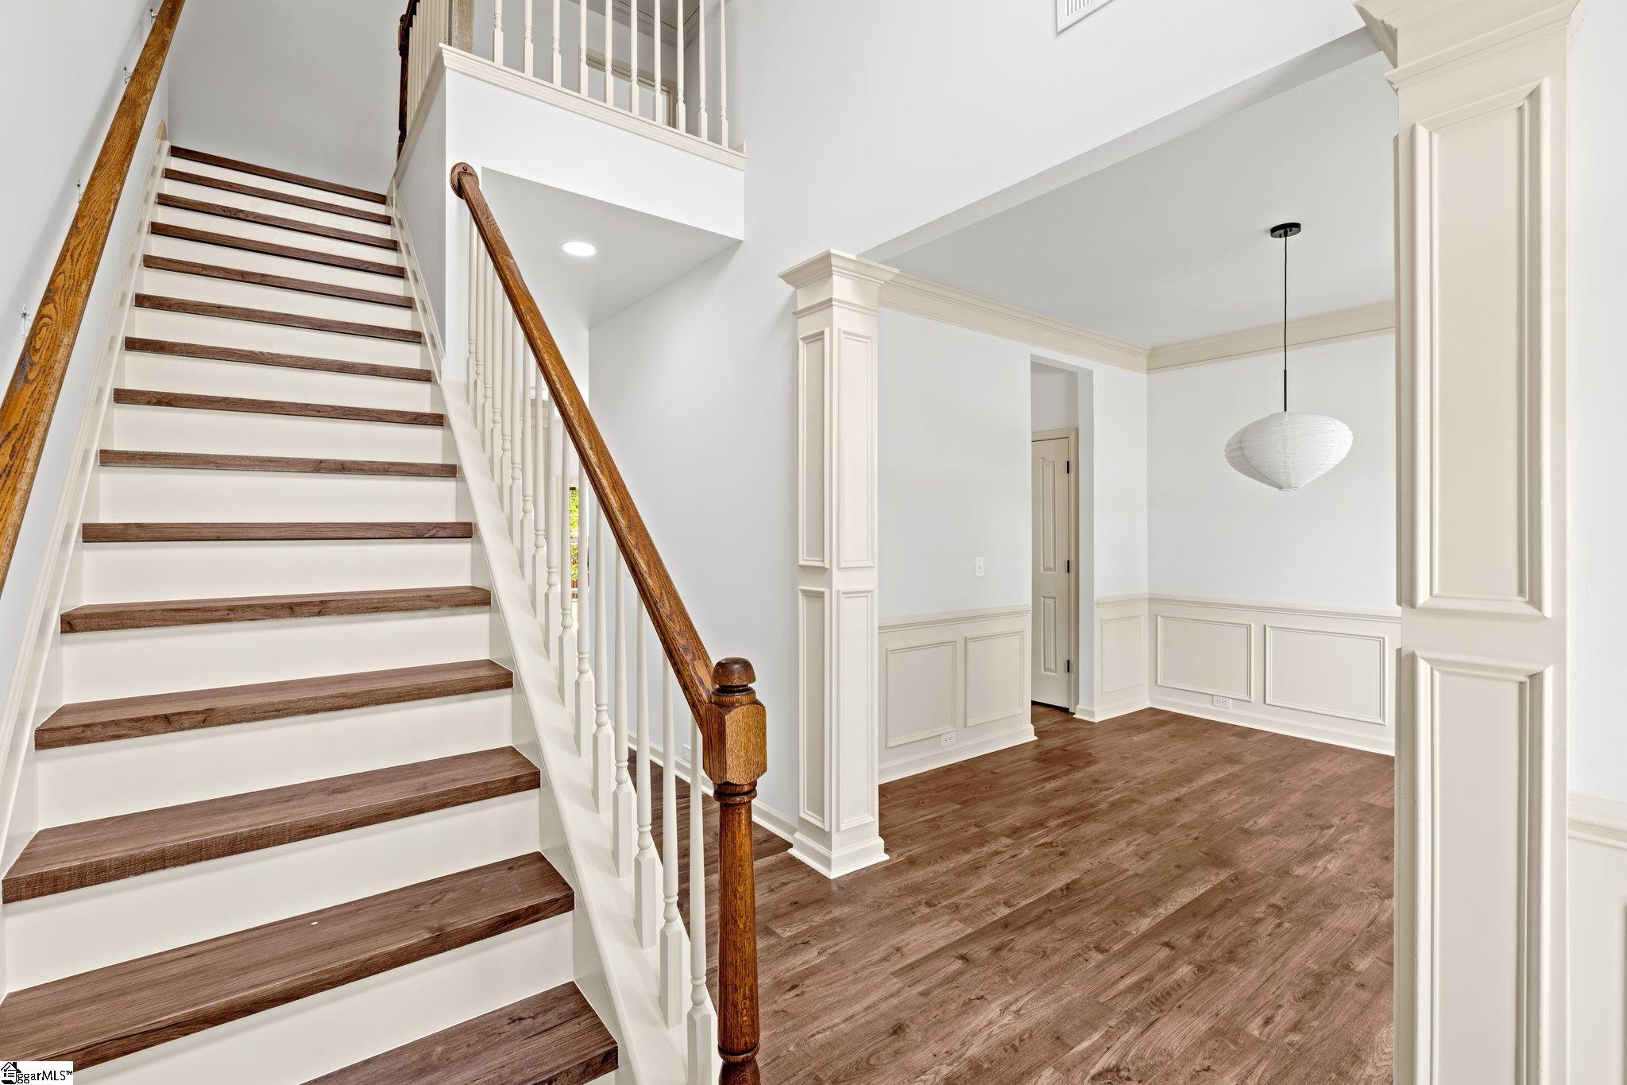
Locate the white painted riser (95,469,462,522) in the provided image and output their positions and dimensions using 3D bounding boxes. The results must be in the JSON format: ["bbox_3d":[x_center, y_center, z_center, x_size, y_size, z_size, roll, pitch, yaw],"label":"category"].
[{"bbox_3d":[-1.566,-0.135,2.208,0.872,0.157,0.020,-1,1,-36],"label":"white painted riser"}]

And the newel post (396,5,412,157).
[{"bbox_3d":[-2.243,-2.368,3.954,0.080,0.984,0.080,-1,1,-36],"label":"newel post"}]

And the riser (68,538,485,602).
[{"bbox_3d":[-1.396,0.066,1.980,0.848,0.153,0.020,-1,1,-37],"label":"riser"}]

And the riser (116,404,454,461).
[{"bbox_3d":[-1.704,-0.336,2.389,0.872,0.157,0.020,-1,1,-36],"label":"riser"}]

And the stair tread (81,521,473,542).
[{"bbox_3d":[-1.454,-0.032,2.056,0.848,0.042,0.245,-1,1,-37],"label":"stair tread"}]

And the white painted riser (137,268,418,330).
[{"bbox_3d":[-2.121,-0.940,2.935,0.872,0.157,0.020,-1,1,-36],"label":"white painted riser"}]

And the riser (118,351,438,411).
[{"bbox_3d":[-1.802,-0.524,2.513,0.848,0.153,0.020,-1,1,-37],"label":"riser"}]

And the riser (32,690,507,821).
[{"bbox_3d":[-1.126,0.459,1.625,0.848,0.153,0.020,-1,1,-37],"label":"riser"}]

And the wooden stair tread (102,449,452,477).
[{"bbox_3d":[-1.628,-0.235,2.289,0.872,0.043,0.250,-1,1,-36],"label":"wooden stair tread"}]

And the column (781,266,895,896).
[{"bbox_3d":[0.111,0.095,3.029,0.355,2.437,0.355,-1,1,-37],"label":"column"}]

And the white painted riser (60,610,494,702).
[{"bbox_3d":[-1.261,0.263,1.803,0.848,0.153,0.020,-1,1,-37],"label":"white painted riser"}]

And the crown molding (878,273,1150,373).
[{"bbox_3d":[1.348,-1.360,4.590,3.090,0.165,0.090,-1,1,-37],"label":"crown molding"}]

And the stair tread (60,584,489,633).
[{"bbox_3d":[-1.319,0.165,1.878,0.848,0.042,0.245,-1,1,-37],"label":"stair tread"}]

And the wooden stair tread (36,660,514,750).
[{"bbox_3d":[-1.184,0.361,1.701,0.848,0.042,0.245,-1,1,-37],"label":"wooden stair tread"}]

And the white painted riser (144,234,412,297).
[{"bbox_3d":[-2.259,-1.141,3.117,0.872,0.157,0.020,-1,1,-36],"label":"white painted riser"}]

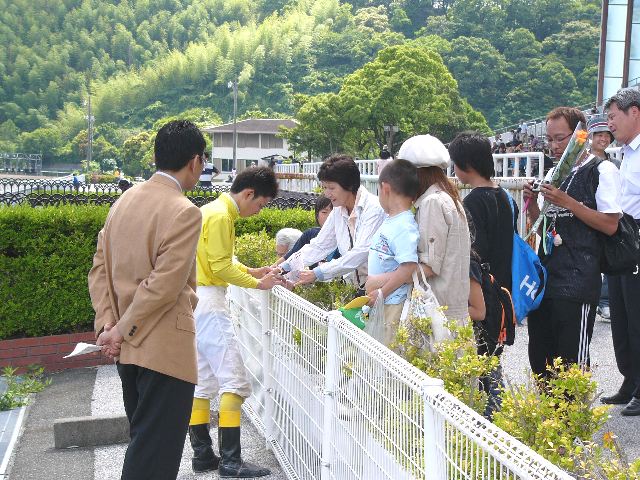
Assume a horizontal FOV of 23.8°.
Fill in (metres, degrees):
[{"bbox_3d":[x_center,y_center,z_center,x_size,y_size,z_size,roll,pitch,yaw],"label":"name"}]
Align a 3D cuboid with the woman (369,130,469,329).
[{"bbox_3d":[0.474,0.294,7.430,0.500,1.620,0.480,2,3,25],"label":"woman"}]

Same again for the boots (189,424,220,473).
[{"bbox_3d":[-0.556,1.089,7.920,0.280,0.255,0.110,0,3,-27],"label":"boots"}]

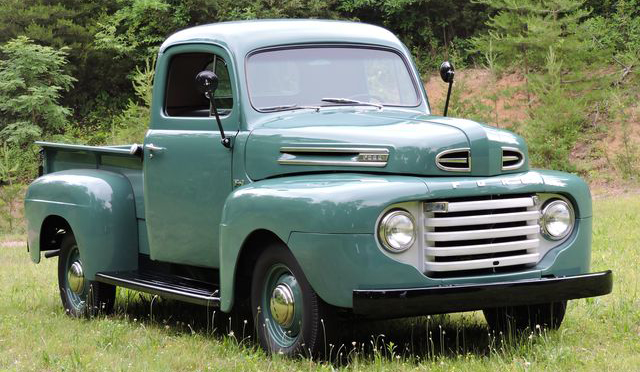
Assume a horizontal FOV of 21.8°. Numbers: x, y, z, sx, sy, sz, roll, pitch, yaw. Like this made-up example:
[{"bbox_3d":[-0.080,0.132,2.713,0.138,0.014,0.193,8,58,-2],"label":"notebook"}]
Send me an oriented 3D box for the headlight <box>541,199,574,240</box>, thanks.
[{"bbox_3d":[1.265,0.182,8.908,0.210,0.210,0.090,-3,4,-30],"label":"headlight"}]

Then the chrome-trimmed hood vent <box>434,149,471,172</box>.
[{"bbox_3d":[0.676,-0.129,8.493,0.190,0.125,0.060,-2,4,-14],"label":"chrome-trimmed hood vent"}]

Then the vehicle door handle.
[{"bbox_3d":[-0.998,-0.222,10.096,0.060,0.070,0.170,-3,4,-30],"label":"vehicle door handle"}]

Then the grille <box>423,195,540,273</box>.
[{"bbox_3d":[0.831,0.240,8.644,0.740,0.370,0.100,-3,4,-30],"label":"grille"}]

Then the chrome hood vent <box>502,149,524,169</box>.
[{"bbox_3d":[1.009,-0.147,8.688,0.060,0.125,0.190,3,5,44],"label":"chrome hood vent"}]

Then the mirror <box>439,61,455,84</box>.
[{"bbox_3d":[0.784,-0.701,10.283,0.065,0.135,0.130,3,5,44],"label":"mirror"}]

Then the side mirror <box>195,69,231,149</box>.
[{"bbox_3d":[-0.611,-0.440,9.456,0.200,0.460,0.100,-1,4,-8],"label":"side mirror"}]

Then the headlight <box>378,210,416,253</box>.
[{"bbox_3d":[0.385,0.228,8.393,0.210,0.210,0.090,-3,4,-30],"label":"headlight"}]

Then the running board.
[{"bbox_3d":[-0.877,0.615,10.143,0.280,0.060,1.740,-3,4,-30],"label":"running board"}]

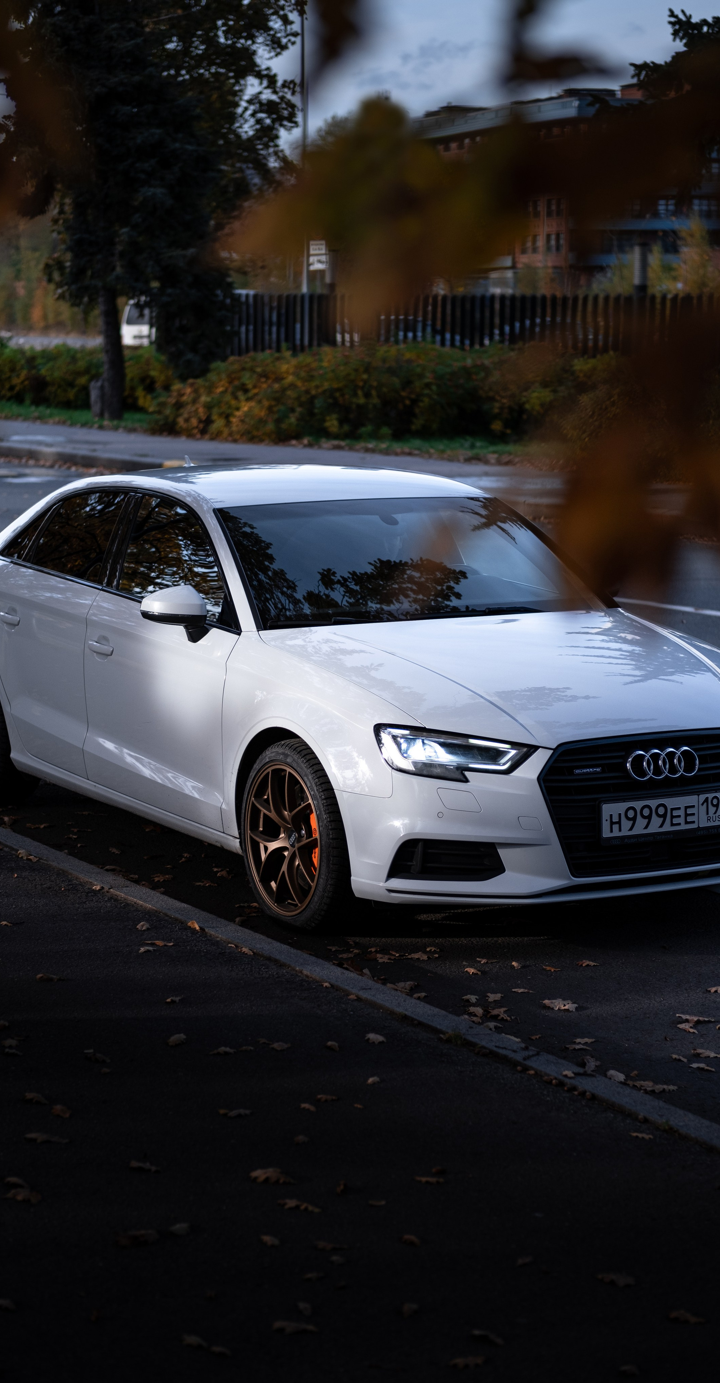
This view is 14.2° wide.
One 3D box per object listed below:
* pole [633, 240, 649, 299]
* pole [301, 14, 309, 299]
[{"bbox_3d":[4.856,-6.443,50.197,0.240,2.762,0.240,0,8,0],"label":"pole"},{"bbox_3d":[-1.326,-13.033,71.579,0.170,9.600,0.170,0,8,0],"label":"pole"}]

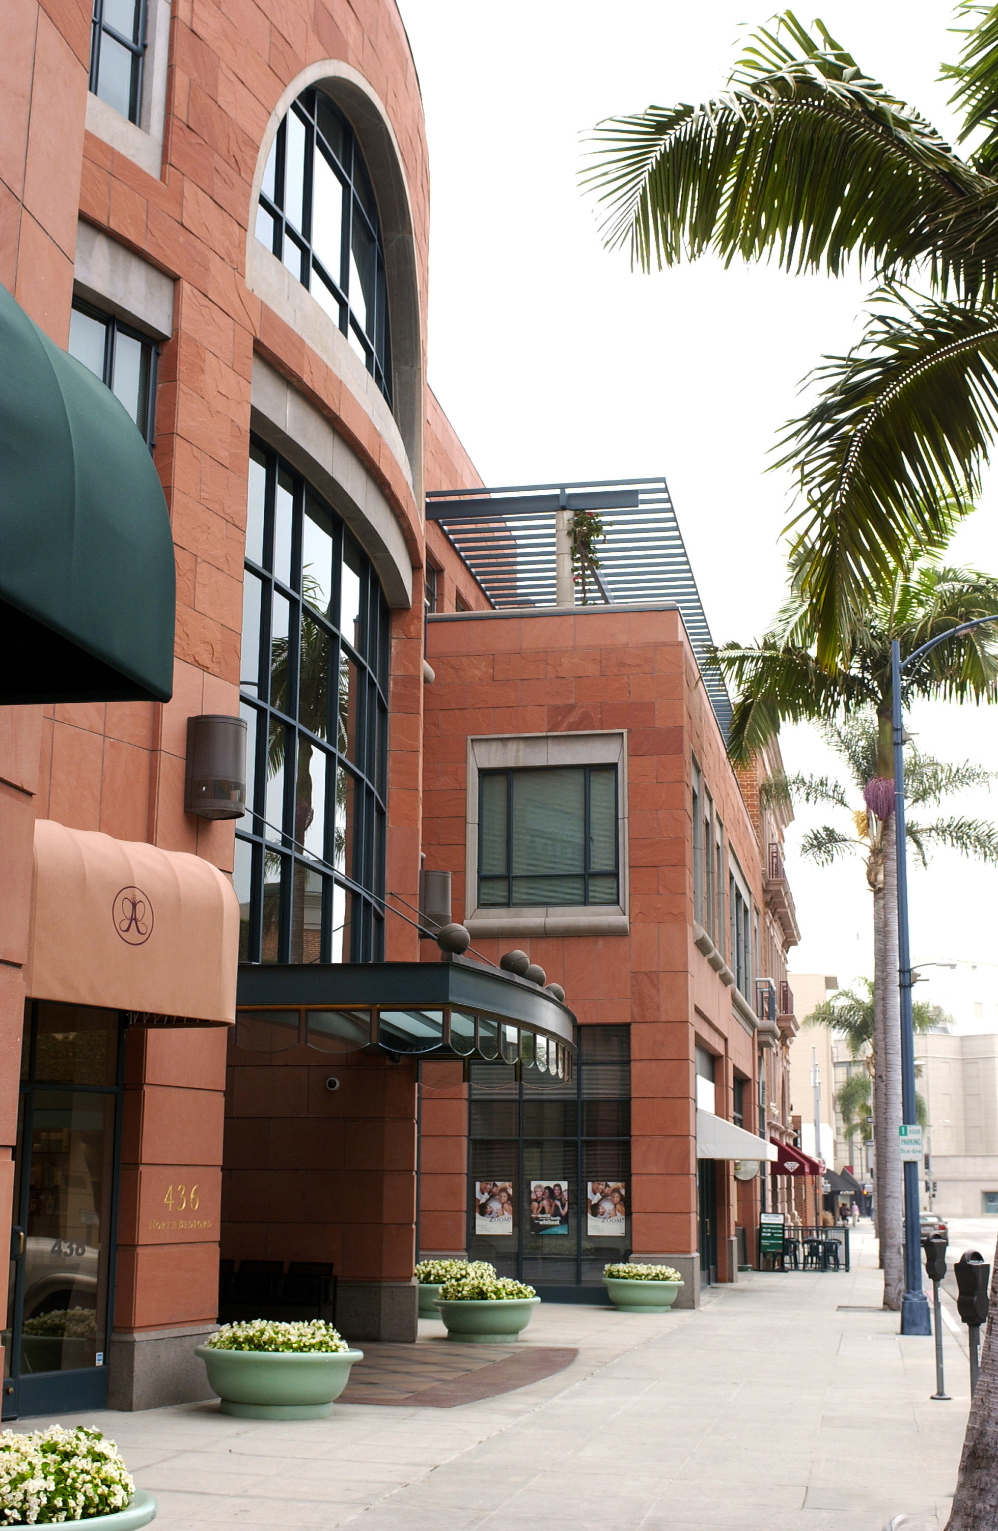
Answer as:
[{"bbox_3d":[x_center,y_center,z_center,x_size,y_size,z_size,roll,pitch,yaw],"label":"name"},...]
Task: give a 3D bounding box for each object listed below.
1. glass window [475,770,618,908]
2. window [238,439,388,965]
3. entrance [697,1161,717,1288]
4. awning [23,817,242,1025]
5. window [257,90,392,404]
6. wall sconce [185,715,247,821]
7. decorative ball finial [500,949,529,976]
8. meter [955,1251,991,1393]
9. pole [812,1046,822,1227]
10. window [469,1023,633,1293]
[{"bbox_3d":[0.847,1.224,31.062,2.488,2.544,0.200,-2,-14,11],"label":"glass window"},{"bbox_3d":[-1.949,-0.079,19.451,0.431,5.359,6.006,-2,-14,11],"label":"window"},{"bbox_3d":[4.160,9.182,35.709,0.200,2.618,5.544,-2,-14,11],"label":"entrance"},{"bbox_3d":[-3.113,1.179,13.621,1.047,1.463,2.187,-8,-17,32],"label":"awning"},{"bbox_3d":[-1.905,-6.160,20.969,0.431,3.172,6.006,-2,-14,11],"label":"window"},{"bbox_3d":[-2.352,0.024,15.426,0.370,0.847,0.601,-7,-16,29],"label":"wall sconce"},{"bbox_3d":[0.152,1.862,16.643,0.273,0.273,0.273,-2,-14,11],"label":"decorative ball finial"},{"bbox_3d":[2.651,3.375,9.825,0.180,1.327,0.150,9,-16,-31],"label":"meter"},{"bbox_3d":[19.242,22.471,106.985,0.250,11.015,0.250,-2,-14,11],"label":"pole"},{"bbox_3d":[0.811,6.598,29.931,2.808,4.355,0.200,-2,-14,11],"label":"window"}]

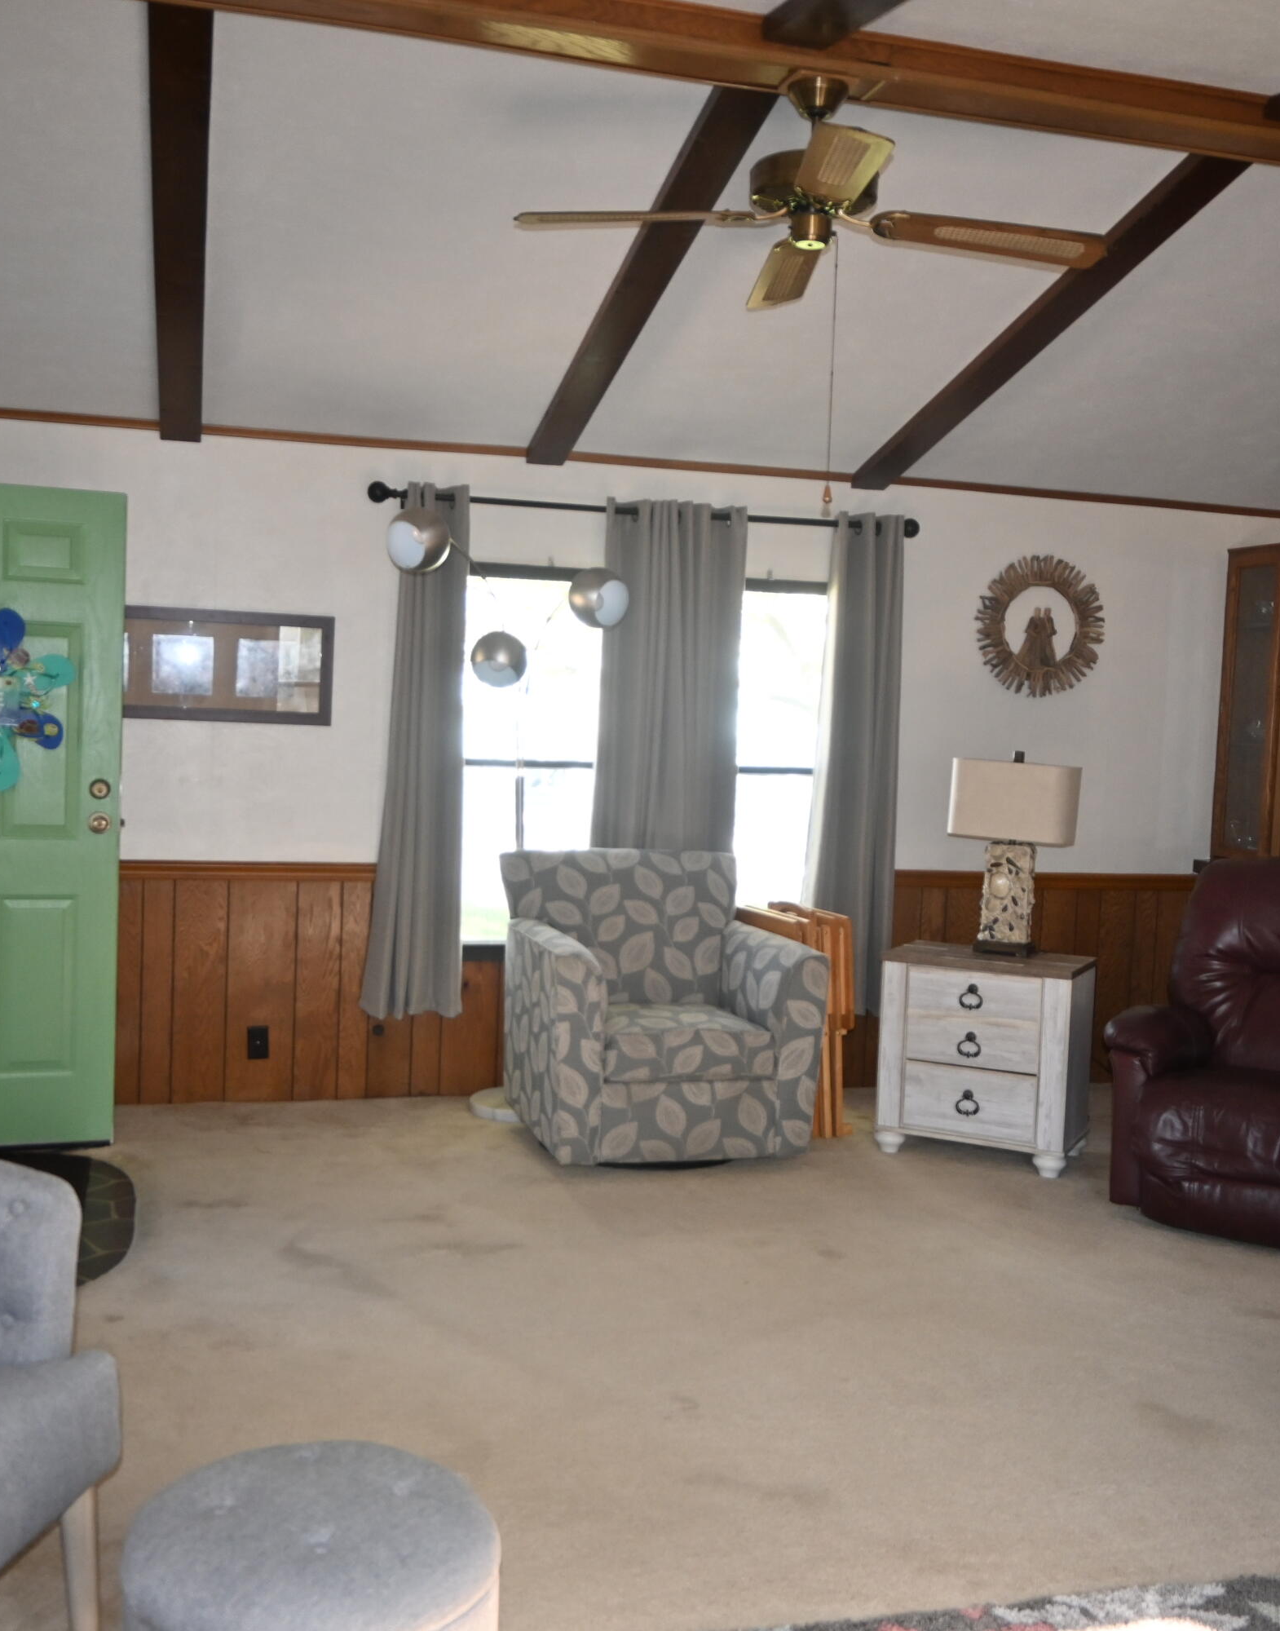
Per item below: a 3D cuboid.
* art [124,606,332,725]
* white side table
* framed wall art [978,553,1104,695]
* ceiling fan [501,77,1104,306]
[{"bbox_3d":[-1.498,-0.498,5.420,0.940,0.366,0.030,1,3,-15],"label":"art"},{"bbox_3d":[1.117,0.770,5.263,0.585,0.629,0.435,3,3,23],"label":"white side table"},{"bbox_3d":[1.528,-0.719,6.210,0.530,0.532,0.055,1,3,-15],"label":"framed wall art"},{"bbox_3d":[0.385,-1.452,3.640,1.314,0.370,1.314,2,4,-2],"label":"ceiling fan"}]

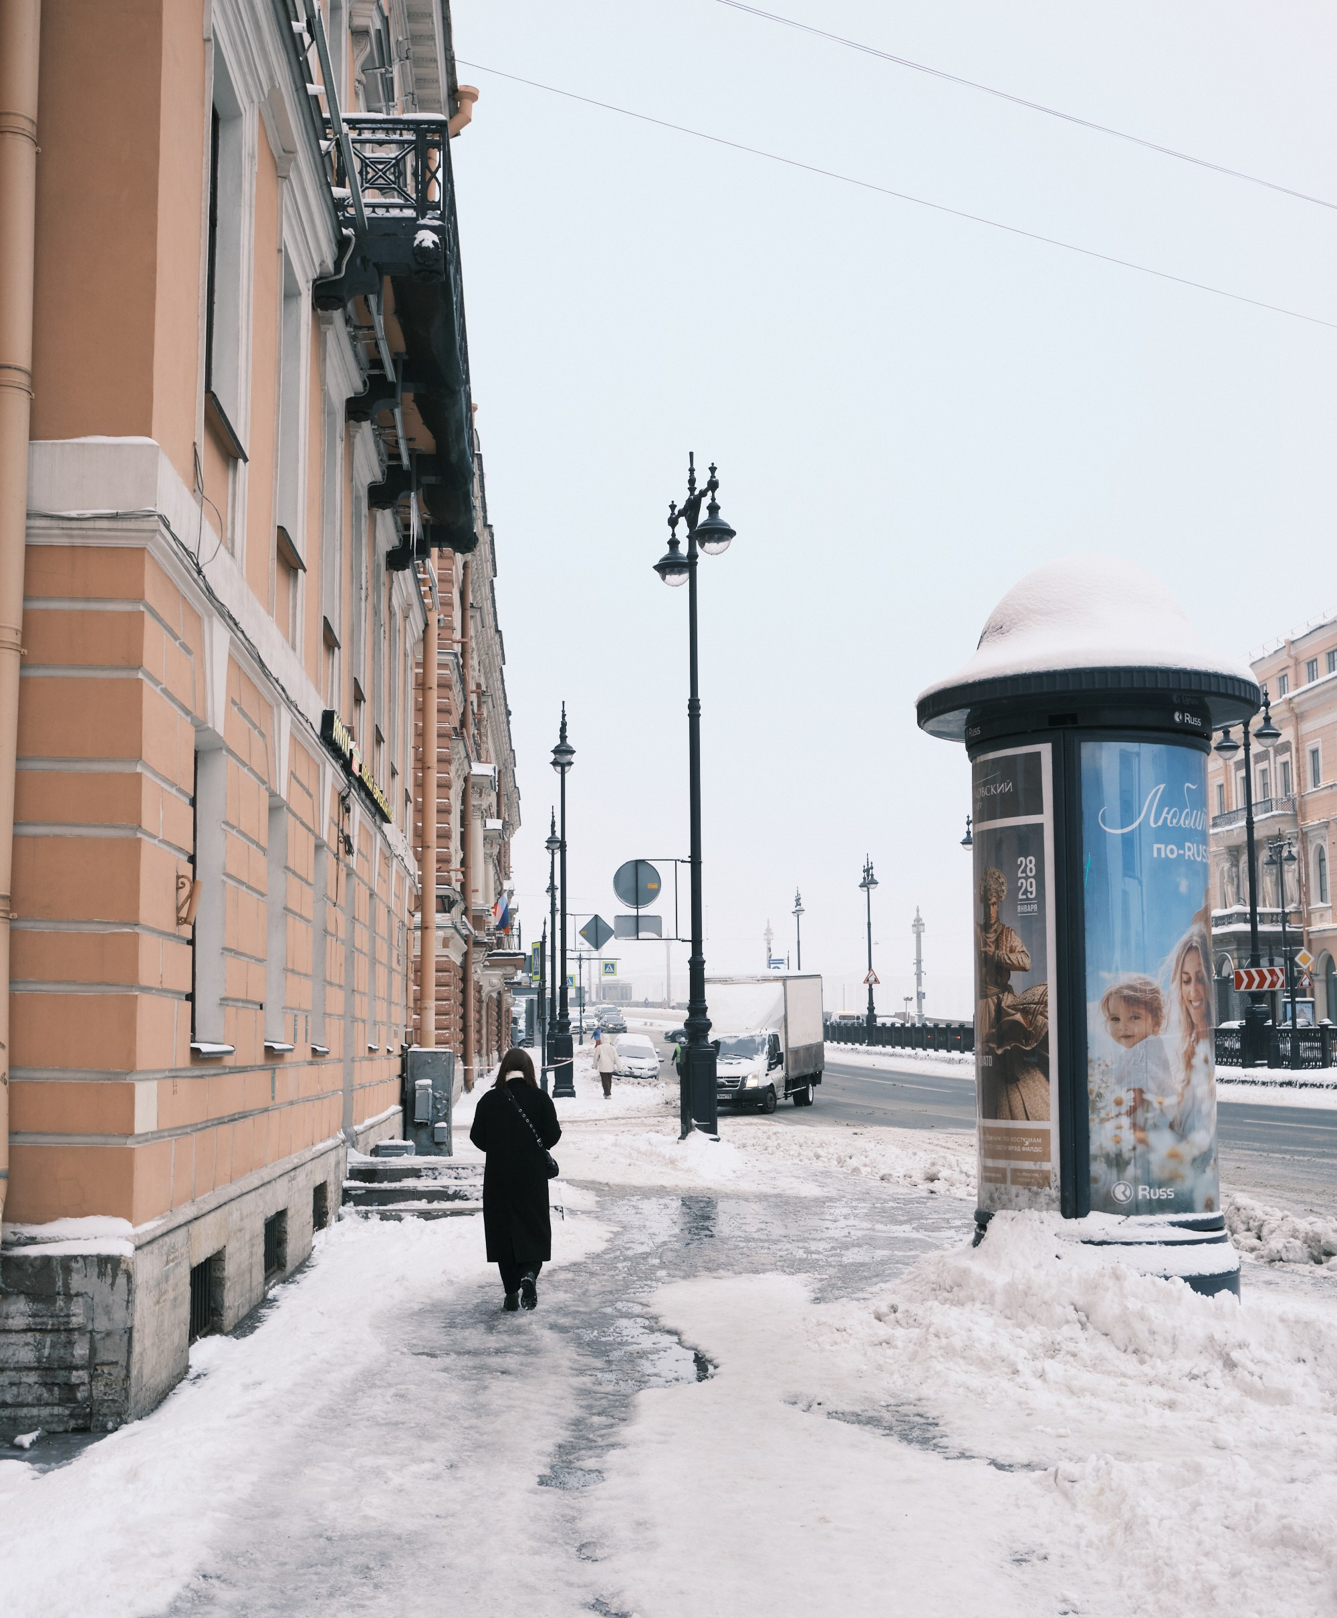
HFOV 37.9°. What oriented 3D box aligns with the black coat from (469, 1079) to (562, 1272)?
[{"bbox_3d":[-0.986,2.340,12.581,0.575,1.191,0.400,0,-7,-3],"label":"black coat"}]

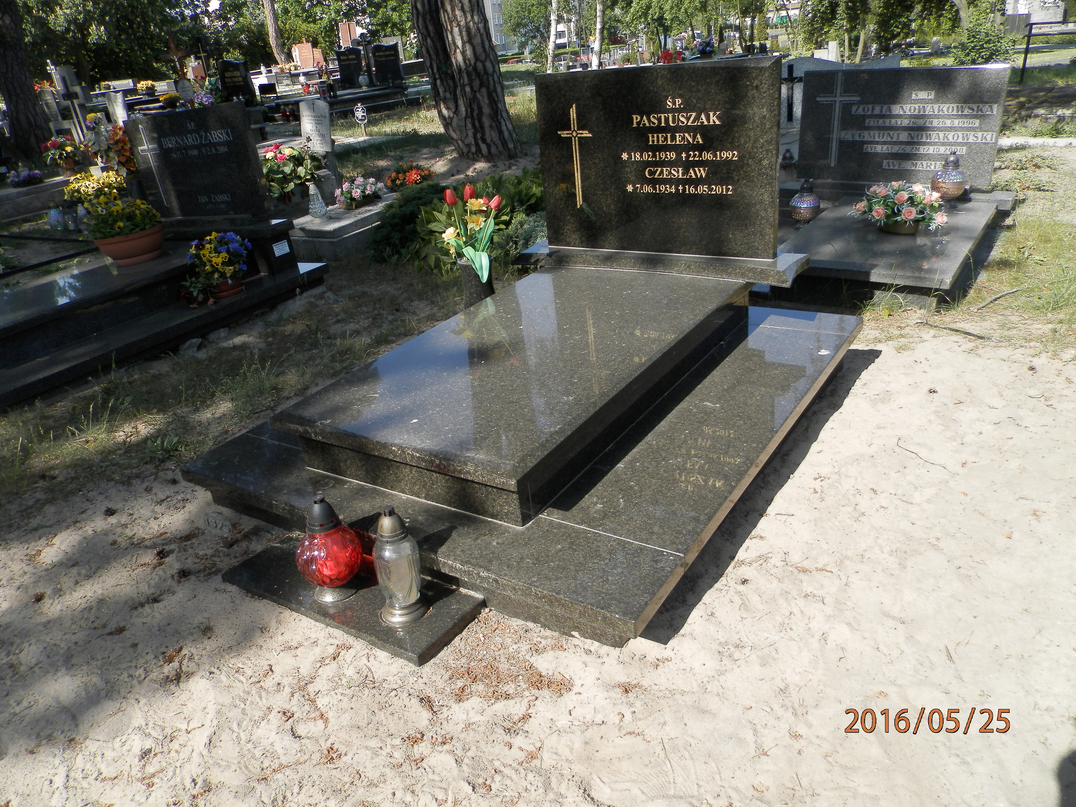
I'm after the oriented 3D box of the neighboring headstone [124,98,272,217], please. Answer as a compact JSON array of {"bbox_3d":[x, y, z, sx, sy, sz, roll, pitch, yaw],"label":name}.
[{"bbox_3d":[-2.078,-1.471,4.747,0.800,0.640,0.090,4,26,20],"label":"neighboring headstone"}]

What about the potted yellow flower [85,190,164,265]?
[{"bbox_3d":[-2.462,-1.049,4.650,0.420,0.410,0.420,11,30,32],"label":"potted yellow flower"}]

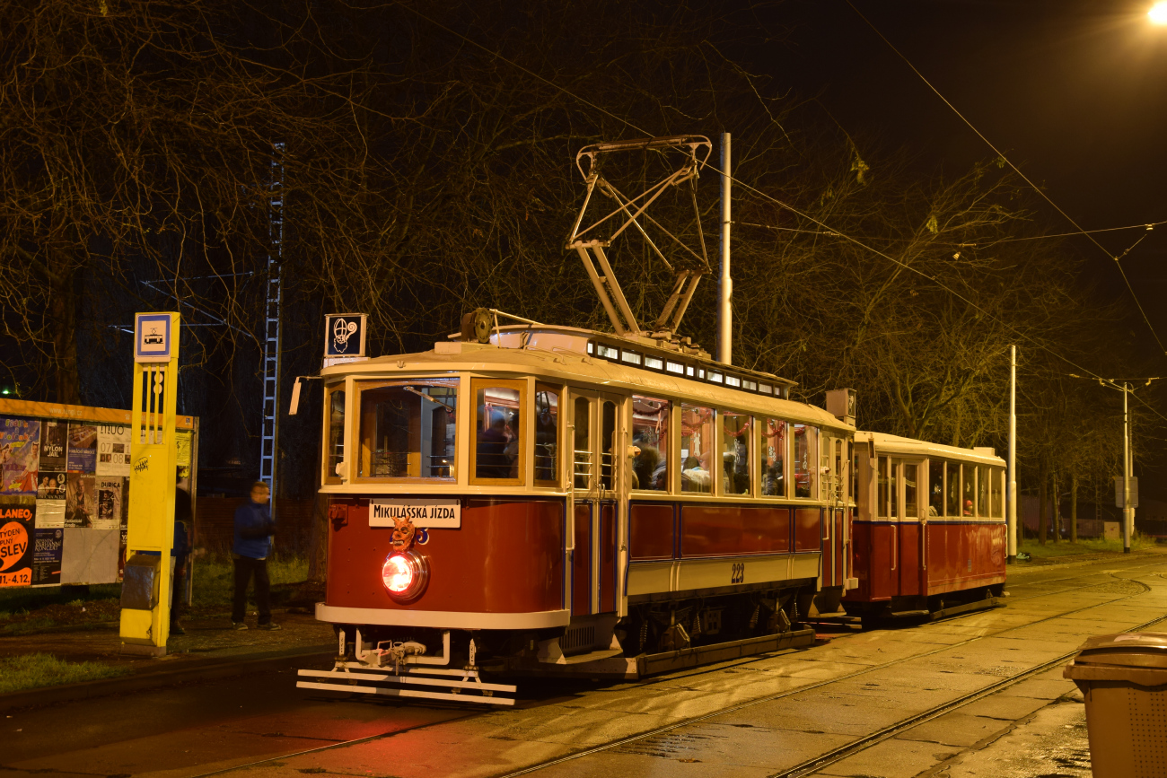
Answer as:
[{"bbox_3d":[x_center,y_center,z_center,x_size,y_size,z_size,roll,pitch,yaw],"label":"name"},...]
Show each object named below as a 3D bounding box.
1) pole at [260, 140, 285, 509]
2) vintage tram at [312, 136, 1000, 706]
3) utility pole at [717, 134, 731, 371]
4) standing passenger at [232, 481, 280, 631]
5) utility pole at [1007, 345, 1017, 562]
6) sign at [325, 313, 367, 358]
[{"bbox_3d":[-8.226,-1.127,43.600,0.310,10.900,0.240,2,-4,-6],"label":"pole"},{"bbox_3d":[2.917,0.533,22.543,2.160,5.620,20.200,-1,-5,25],"label":"vintage tram"},{"bbox_3d":[2.609,-0.491,30.456,0.290,8.610,0.290,-1,-5,25],"label":"utility pole"},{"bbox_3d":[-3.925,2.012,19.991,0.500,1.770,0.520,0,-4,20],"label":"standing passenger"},{"bbox_3d":[15.989,2.411,61.585,0.290,8.050,0.290,-1,-5,25],"label":"utility pole"},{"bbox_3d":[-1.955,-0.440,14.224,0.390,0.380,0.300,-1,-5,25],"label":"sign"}]

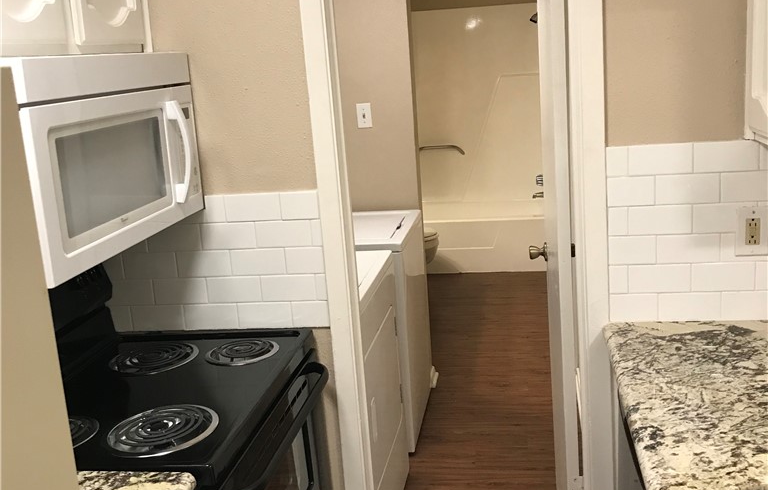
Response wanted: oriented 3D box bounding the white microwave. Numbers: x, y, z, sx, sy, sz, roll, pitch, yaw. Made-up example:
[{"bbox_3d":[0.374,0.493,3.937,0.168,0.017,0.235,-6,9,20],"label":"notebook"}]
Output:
[{"bbox_3d":[-0.729,-0.198,1.816,0.433,0.404,0.759,-2,12,9],"label":"white microwave"}]

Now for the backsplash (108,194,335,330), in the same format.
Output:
[{"bbox_3d":[-0.506,0.052,2.271,0.703,0.376,0.018,-2,12,9],"label":"backsplash"}]

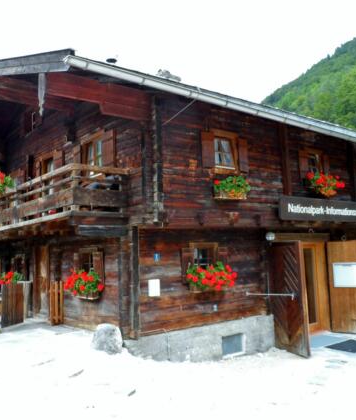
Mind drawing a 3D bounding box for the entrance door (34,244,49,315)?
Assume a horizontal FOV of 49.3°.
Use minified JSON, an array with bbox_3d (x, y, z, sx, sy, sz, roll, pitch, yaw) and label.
[{"bbox_3d":[-3.483,1.798,9.976,0.130,1.780,0.900,2,-7,-38],"label":"entrance door"}]

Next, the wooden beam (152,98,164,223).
[{"bbox_3d":[-0.341,-0.866,6.794,0.150,2.232,0.150,3,-7,-41],"label":"wooden beam"}]

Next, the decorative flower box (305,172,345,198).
[{"bbox_3d":[3.725,-0.604,9.845,1.215,0.541,0.420,3,-7,-41],"label":"decorative flower box"}]

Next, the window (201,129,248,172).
[{"bbox_3d":[0.985,-1.165,7.820,1.250,0.800,0.130,2,-7,-38],"label":"window"}]

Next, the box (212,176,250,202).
[{"bbox_3d":[1.043,-0.407,7.534,0.756,0.392,0.320,3,-7,-41],"label":"box"}]

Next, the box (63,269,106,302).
[{"bbox_3d":[-1.954,1.526,8.066,0.420,0.600,0.975,3,-7,-41],"label":"box"}]

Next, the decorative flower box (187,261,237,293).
[{"bbox_3d":[0.695,1.362,7.947,1.055,0.541,0.420,3,-7,-41],"label":"decorative flower box"}]

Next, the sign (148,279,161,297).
[{"bbox_3d":[-0.388,1.290,6.460,0.210,0.290,0.020,2,-7,-38],"label":"sign"}]

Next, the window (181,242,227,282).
[{"bbox_3d":[0.516,0.968,7.186,1.050,0.720,0.130,2,-7,-38],"label":"window"}]

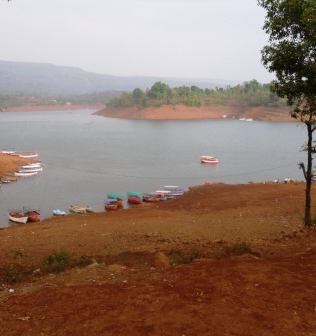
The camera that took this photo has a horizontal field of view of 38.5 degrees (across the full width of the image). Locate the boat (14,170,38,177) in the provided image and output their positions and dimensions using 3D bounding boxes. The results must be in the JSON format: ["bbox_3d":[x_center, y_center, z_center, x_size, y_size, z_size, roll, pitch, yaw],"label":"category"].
[{"bbox_3d":[-32.369,1.303,111.440,5.500,1.000,1.600,-3,9,-18],"label":"boat"}]

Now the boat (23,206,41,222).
[{"bbox_3d":[-19.540,7.097,70.115,1.650,1.900,4.700,-5,10,-32],"label":"boat"}]

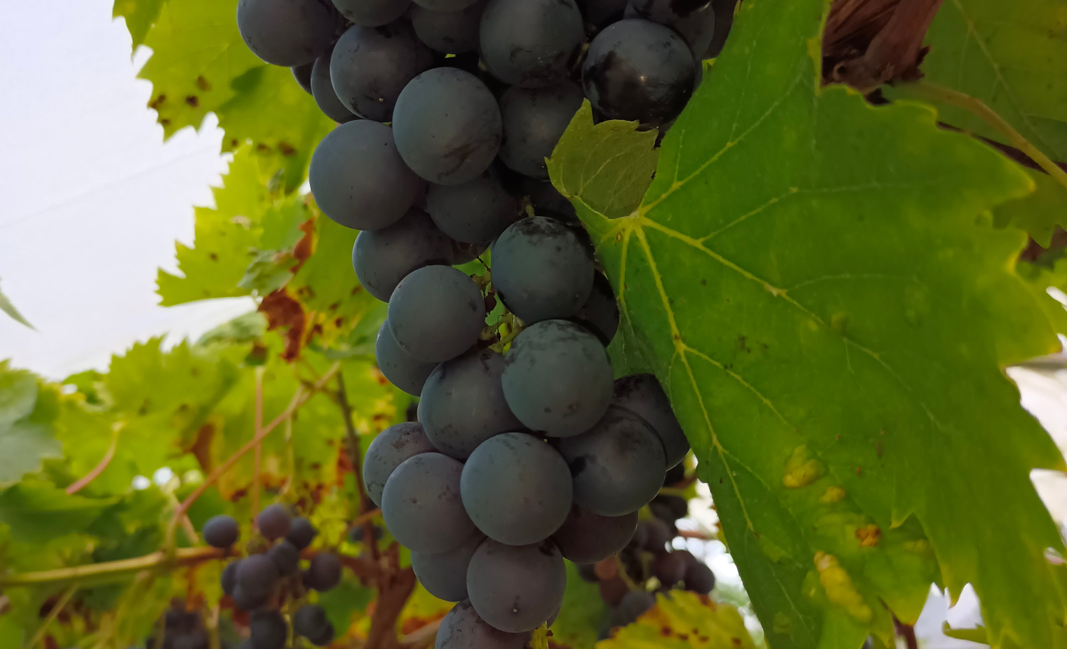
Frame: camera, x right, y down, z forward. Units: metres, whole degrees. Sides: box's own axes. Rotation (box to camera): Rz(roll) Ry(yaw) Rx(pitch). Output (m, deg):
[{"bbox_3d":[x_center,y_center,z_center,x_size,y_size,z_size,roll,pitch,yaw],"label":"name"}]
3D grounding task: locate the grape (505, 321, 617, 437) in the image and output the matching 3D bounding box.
[{"bbox_3d":[0.005,0.010,0.195,0.021,0.022,0.021,0,-16,0],"label":"grape"}]

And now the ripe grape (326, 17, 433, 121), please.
[{"bbox_3d":[-0.032,-0.053,0.215,0.021,0.021,0.021,0,-16,0],"label":"ripe grape"}]

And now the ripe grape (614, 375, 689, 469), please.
[{"bbox_3d":[0.021,0.021,0.210,0.021,0.022,0.021,0,-18,0],"label":"ripe grape"}]

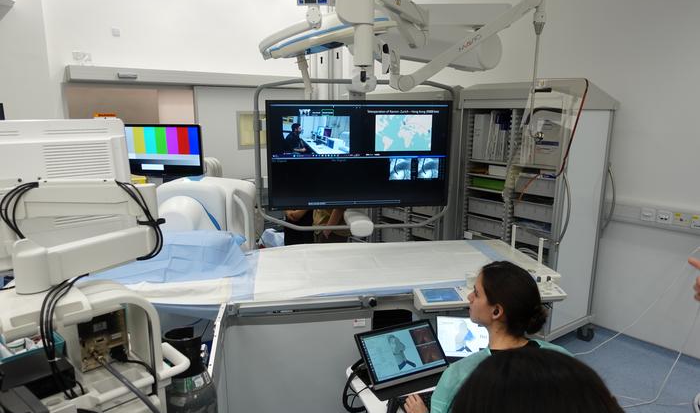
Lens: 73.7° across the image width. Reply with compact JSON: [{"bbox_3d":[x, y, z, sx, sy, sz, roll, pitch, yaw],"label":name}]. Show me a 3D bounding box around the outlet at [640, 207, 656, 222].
[{"bbox_3d":[2.220,0.062,3.471,0.015,0.088,0.093,-8,14,-35],"label":"outlet"}]

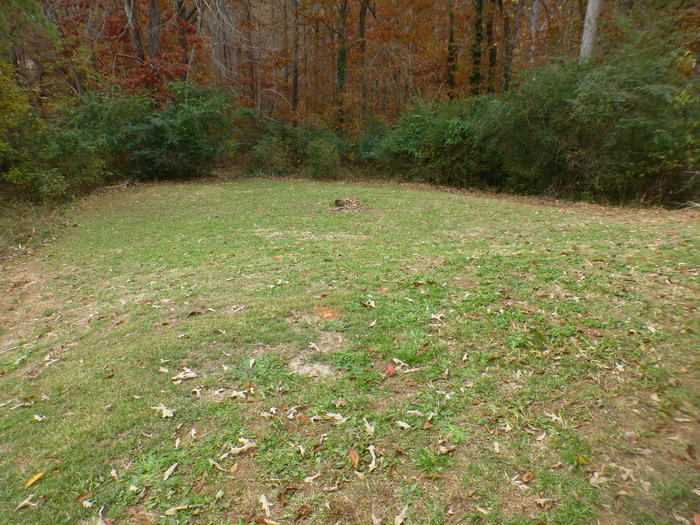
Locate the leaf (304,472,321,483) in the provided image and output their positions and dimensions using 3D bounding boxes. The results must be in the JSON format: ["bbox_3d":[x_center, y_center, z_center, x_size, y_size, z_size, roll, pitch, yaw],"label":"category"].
[{"bbox_3d":[-0.166,0.960,2.173,0.088,0.020,0.035,-13,20,-40],"label":"leaf"}]

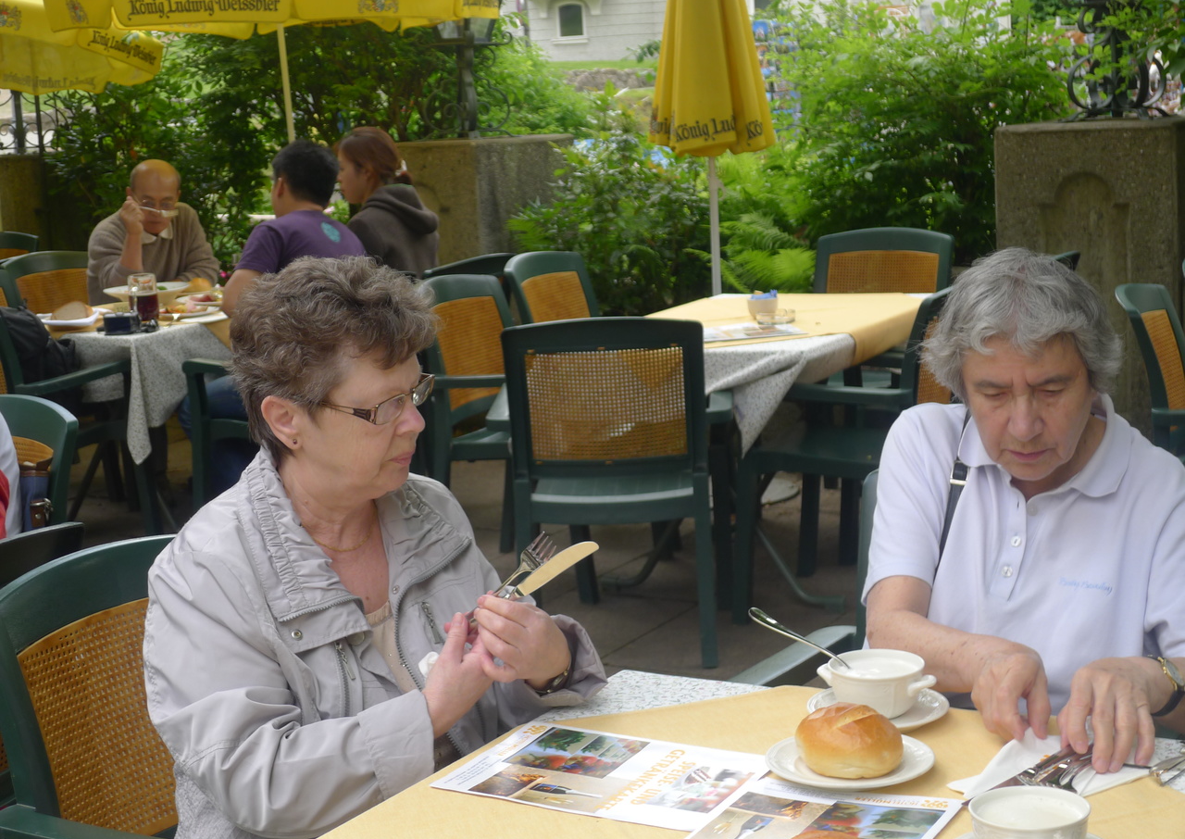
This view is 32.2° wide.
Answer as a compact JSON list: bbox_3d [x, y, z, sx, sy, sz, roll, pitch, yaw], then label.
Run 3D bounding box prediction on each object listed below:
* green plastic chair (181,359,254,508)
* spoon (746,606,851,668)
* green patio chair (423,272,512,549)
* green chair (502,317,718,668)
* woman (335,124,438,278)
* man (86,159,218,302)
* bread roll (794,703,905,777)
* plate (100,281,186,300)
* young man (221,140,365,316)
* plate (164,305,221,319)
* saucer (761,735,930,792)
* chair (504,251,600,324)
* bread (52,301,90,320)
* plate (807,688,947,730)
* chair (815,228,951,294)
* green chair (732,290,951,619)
[{"bbox_3d":[-0.764,0.036,5.832,0.580,0.860,0.580,7,15,43],"label":"green plastic chair"},{"bbox_3d":[0.256,0.264,2.283,0.190,0.025,0.040,30,22,16],"label":"spoon"},{"bbox_3d":[-0.139,0.028,5.906,0.570,0.862,0.585,3,11,27],"label":"green patio chair"},{"bbox_3d":[0.090,0.135,5.041,0.580,0.860,0.580,-3,11,6],"label":"green chair"},{"bbox_3d":[-0.913,-0.284,6.730,0.720,1.260,0.480,2,11,25],"label":"woman"},{"bbox_3d":[-1.338,-0.236,6.559,0.480,1.188,0.750,-5,11,-6],"label":"man"},{"bbox_3d":[0.254,0.315,2.042,0.106,0.066,0.101,0,10,11],"label":"bread roll"},{"bbox_3d":[-1.462,-0.407,6.728,0.280,0.060,0.280,-2,10,0],"label":"plate"},{"bbox_3d":[-1.022,-0.191,6.181,0.740,1.270,0.520,2,11,25],"label":"young man"},{"bbox_3d":[-1.222,-0.315,6.048,0.250,0.030,0.250,-4,11,0],"label":"plate"},{"bbox_3d":[0.256,0.346,2.035,0.167,0.020,0.167,-2,10,0],"label":"saucer"},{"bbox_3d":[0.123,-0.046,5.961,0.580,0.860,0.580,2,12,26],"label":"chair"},{"bbox_3d":[-1.568,-0.332,6.172,0.115,0.063,0.090,-2,10,0],"label":"bread"},{"bbox_3d":[0.316,0.325,2.267,0.156,0.022,0.156,-4,11,1],"label":"plate"},{"bbox_3d":[0.887,-0.151,6.706,0.585,0.862,0.570,2,11,25],"label":"chair"},{"bbox_3d":[0.721,0.075,5.423,0.570,0.862,0.585,2,11,25],"label":"green chair"}]

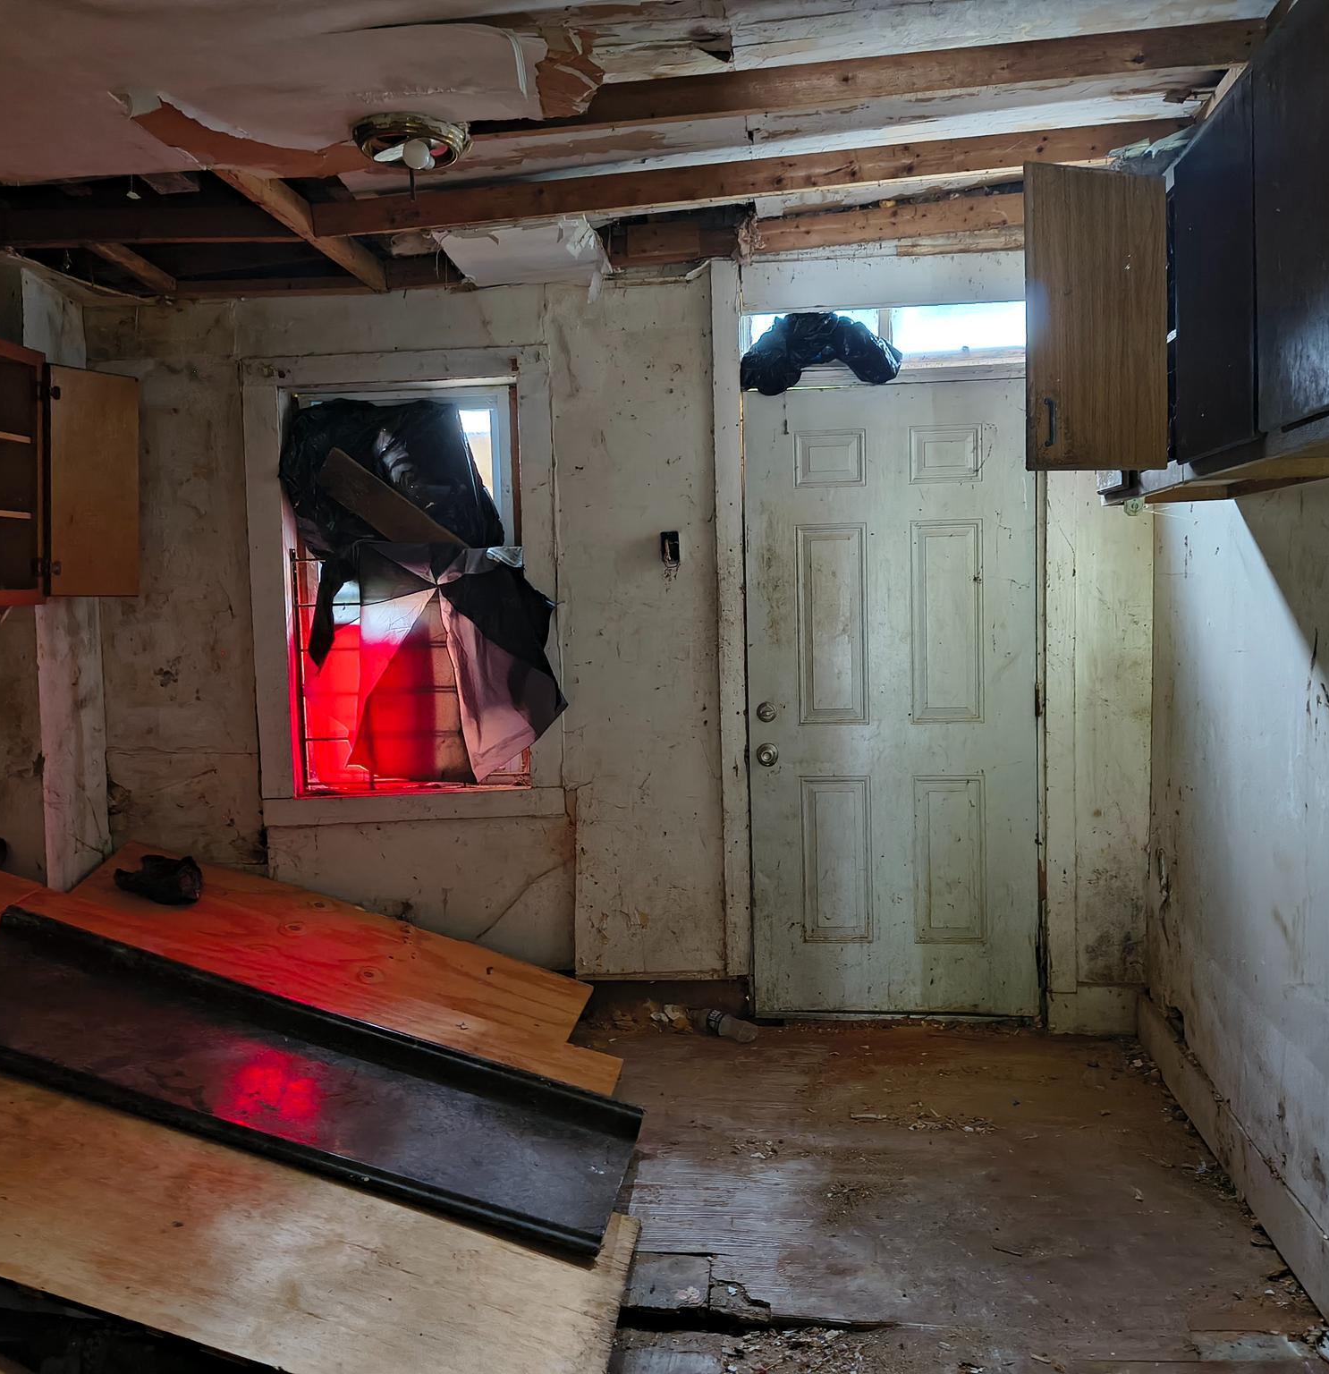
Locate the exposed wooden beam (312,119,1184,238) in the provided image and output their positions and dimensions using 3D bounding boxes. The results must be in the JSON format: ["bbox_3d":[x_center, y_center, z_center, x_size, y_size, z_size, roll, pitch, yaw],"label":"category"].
[{"bbox_3d":[0.197,-1.378,3.603,2.380,0.092,0.042,-3,5,7],"label":"exposed wooden beam"}]

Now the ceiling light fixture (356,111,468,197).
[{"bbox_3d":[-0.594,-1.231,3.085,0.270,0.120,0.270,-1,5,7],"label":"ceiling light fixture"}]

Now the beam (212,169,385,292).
[{"bbox_3d":[-0.996,-1.305,3.724,0.042,0.092,1.240,-1,3,7],"label":"beam"}]

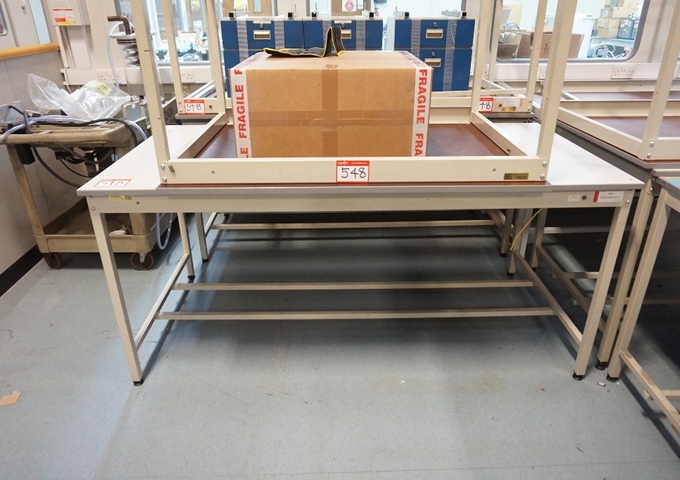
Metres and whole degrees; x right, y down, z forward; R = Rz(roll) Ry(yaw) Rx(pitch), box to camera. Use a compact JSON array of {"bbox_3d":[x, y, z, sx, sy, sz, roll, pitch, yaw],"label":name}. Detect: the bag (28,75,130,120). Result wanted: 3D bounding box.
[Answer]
[{"bbox_3d":[-1.363,-0.768,2.584,0.480,0.215,0.280,-1,26,0],"label":"bag"}]

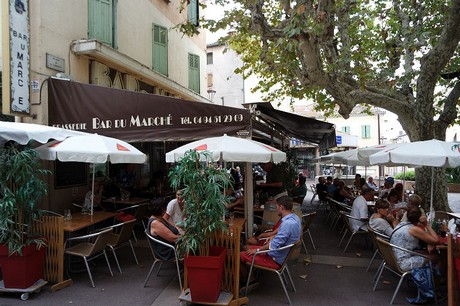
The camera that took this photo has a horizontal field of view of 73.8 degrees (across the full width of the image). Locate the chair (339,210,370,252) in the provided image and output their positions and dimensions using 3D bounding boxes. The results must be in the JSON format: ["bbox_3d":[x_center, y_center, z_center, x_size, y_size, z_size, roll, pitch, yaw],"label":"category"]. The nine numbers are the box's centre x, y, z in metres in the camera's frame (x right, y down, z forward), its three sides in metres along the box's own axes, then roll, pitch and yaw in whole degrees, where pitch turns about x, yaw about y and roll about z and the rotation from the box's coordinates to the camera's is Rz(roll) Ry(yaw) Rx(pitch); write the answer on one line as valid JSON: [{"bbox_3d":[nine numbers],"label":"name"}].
[{"bbox_3d":[2.519,1.548,6.100,0.580,0.750,0.560,-1,-2,10],"label":"chair"}]

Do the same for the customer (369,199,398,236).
[{"bbox_3d":[2.478,1.272,4.599,0.720,1.200,0.500,-1,-2,10],"label":"customer"}]

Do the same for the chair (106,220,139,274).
[{"bbox_3d":[-1.880,1.509,5.024,0.570,0.740,0.550,-1,-3,13],"label":"chair"}]

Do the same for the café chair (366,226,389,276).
[{"bbox_3d":[2.400,1.488,4.585,0.570,0.740,0.550,0,-3,10],"label":"café chair"}]

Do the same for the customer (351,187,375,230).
[{"bbox_3d":[2.780,1.309,6.085,0.780,1.240,0.500,0,-3,9],"label":"customer"}]

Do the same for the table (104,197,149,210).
[{"bbox_3d":[-2.650,1.655,8.101,0.800,0.740,1.200,-1,-3,13],"label":"table"}]

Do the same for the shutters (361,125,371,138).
[{"bbox_3d":[14.297,-2.182,32.139,0.920,1.420,0.070,-1,-3,26],"label":"shutters"}]

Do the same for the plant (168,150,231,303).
[{"bbox_3d":[-0.365,0.871,3.773,0.700,1.780,0.660,0,-2,-7],"label":"plant"}]

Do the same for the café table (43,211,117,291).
[{"bbox_3d":[-2.651,1.559,5.351,0.750,0.740,1.600,0,-2,2],"label":"café table"}]

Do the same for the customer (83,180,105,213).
[{"bbox_3d":[-3.412,1.382,7.658,0.750,1.260,0.500,-1,-2,9],"label":"customer"}]

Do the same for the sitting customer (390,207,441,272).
[{"bbox_3d":[2.400,1.240,3.886,0.780,1.170,0.480,0,-3,2],"label":"sitting customer"}]

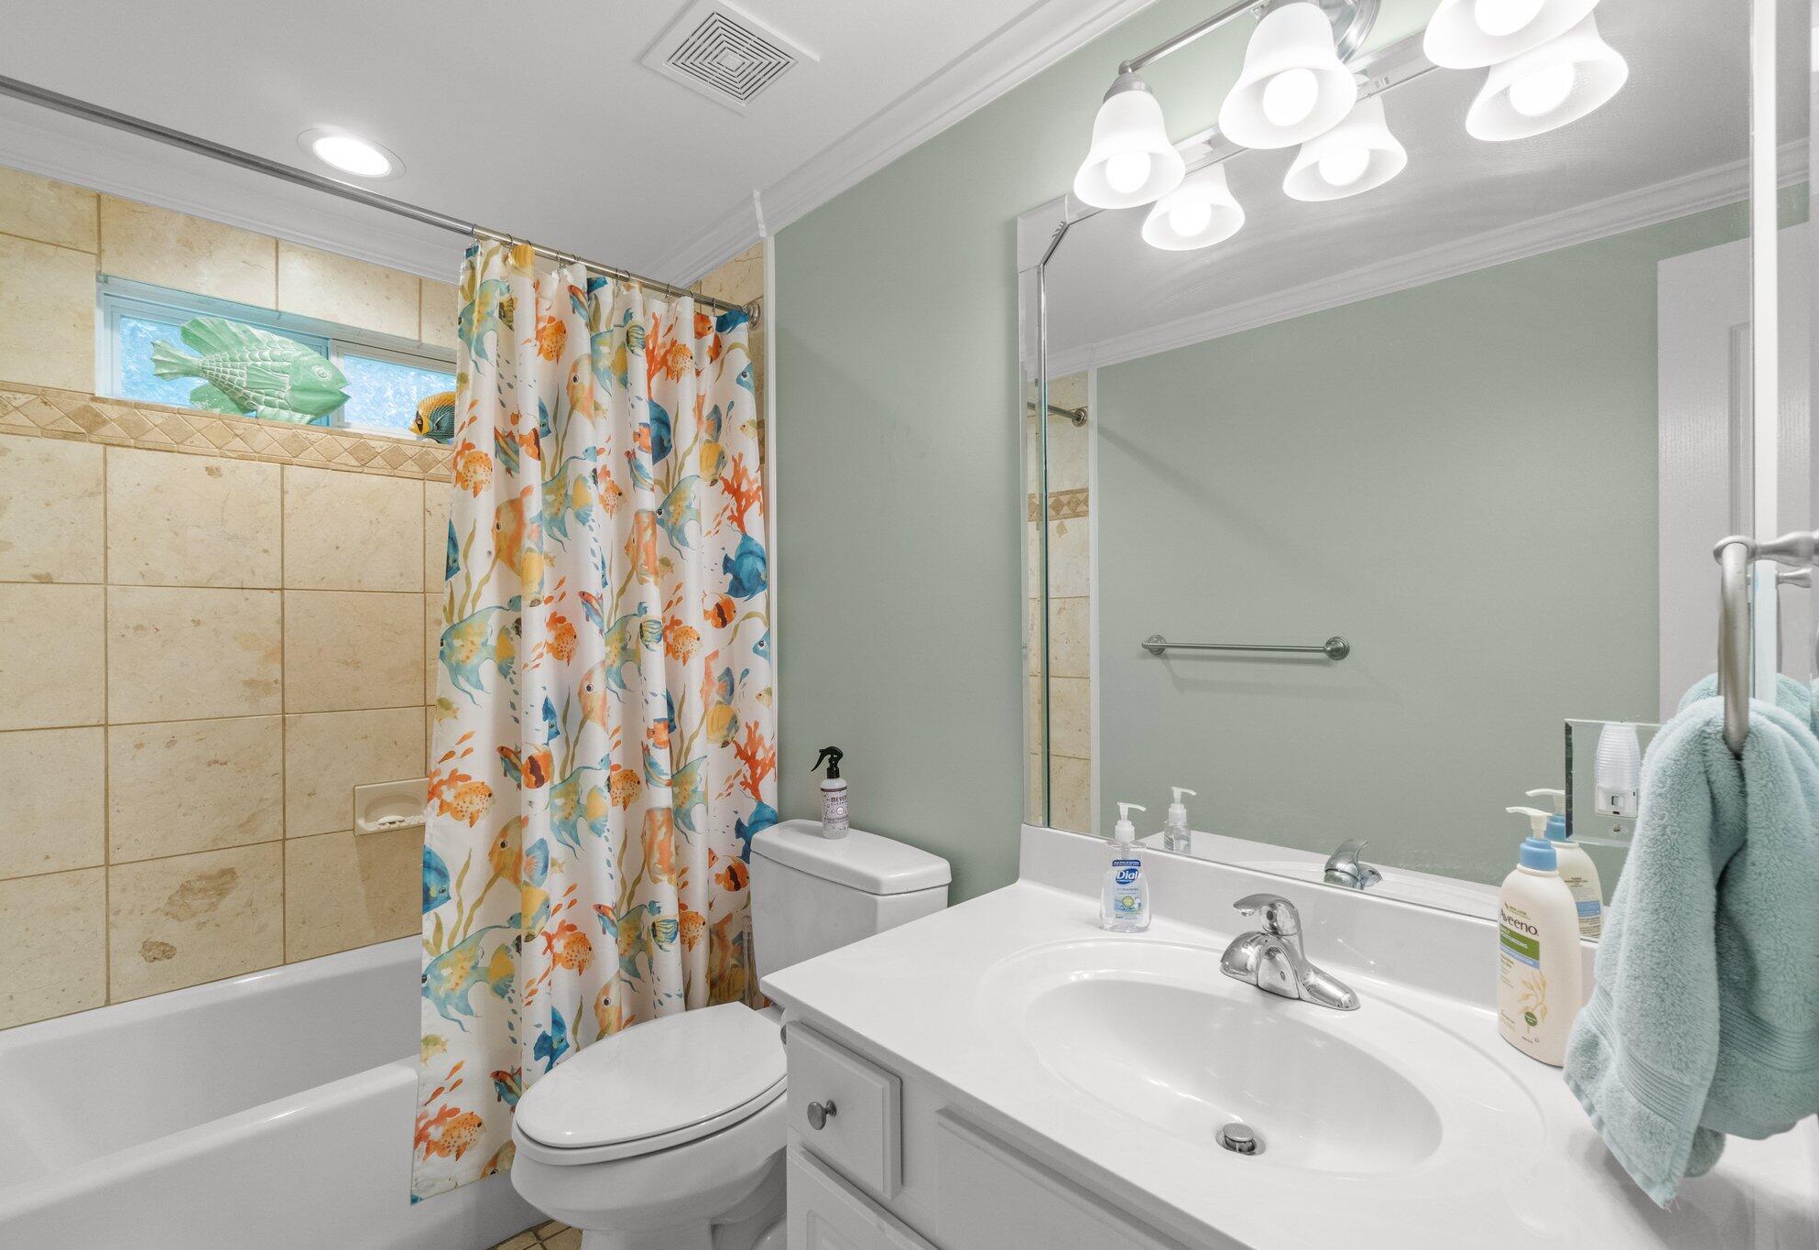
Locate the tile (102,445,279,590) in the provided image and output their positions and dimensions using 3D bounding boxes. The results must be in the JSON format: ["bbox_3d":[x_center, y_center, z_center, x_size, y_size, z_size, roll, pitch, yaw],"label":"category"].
[{"bbox_3d":[-1.690,-0.245,1.861,0.305,0.308,0.010,0,0,-44],"label":"tile"}]

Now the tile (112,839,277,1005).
[{"bbox_3d":[-1.678,0.693,1.854,0.307,0.307,0.010,0,0,-44],"label":"tile"}]

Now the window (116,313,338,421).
[{"bbox_3d":[-1.754,-0.646,2.018,0.414,0.227,0.040,0,0,-44],"label":"window"}]

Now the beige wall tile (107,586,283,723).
[{"bbox_3d":[-1.687,0.069,1.860,0.305,0.308,0.010,0,0,-44],"label":"beige wall tile"}]

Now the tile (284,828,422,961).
[{"bbox_3d":[-1.453,0.692,2.071,0.307,0.307,0.010,0,0,-44],"label":"tile"}]

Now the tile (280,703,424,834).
[{"bbox_3d":[-1.462,0.383,2.076,0.305,0.308,0.010,0,0,-44],"label":"tile"}]

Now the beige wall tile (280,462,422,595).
[{"bbox_3d":[-1.460,-0.244,2.072,0.307,0.307,0.010,0,0,-44],"label":"beige wall tile"}]

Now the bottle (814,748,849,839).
[{"bbox_3d":[-0.173,0.367,1.716,0.078,0.198,0.056,0,0,-6],"label":"bottle"}]

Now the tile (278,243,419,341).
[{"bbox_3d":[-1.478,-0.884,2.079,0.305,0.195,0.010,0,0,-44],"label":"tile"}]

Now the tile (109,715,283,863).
[{"bbox_3d":[-1.685,0.383,1.858,0.305,0.308,0.010,0,0,-44],"label":"tile"}]

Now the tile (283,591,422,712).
[{"bbox_3d":[-1.457,0.068,2.071,0.307,0.307,0.010,0,0,-44],"label":"tile"}]

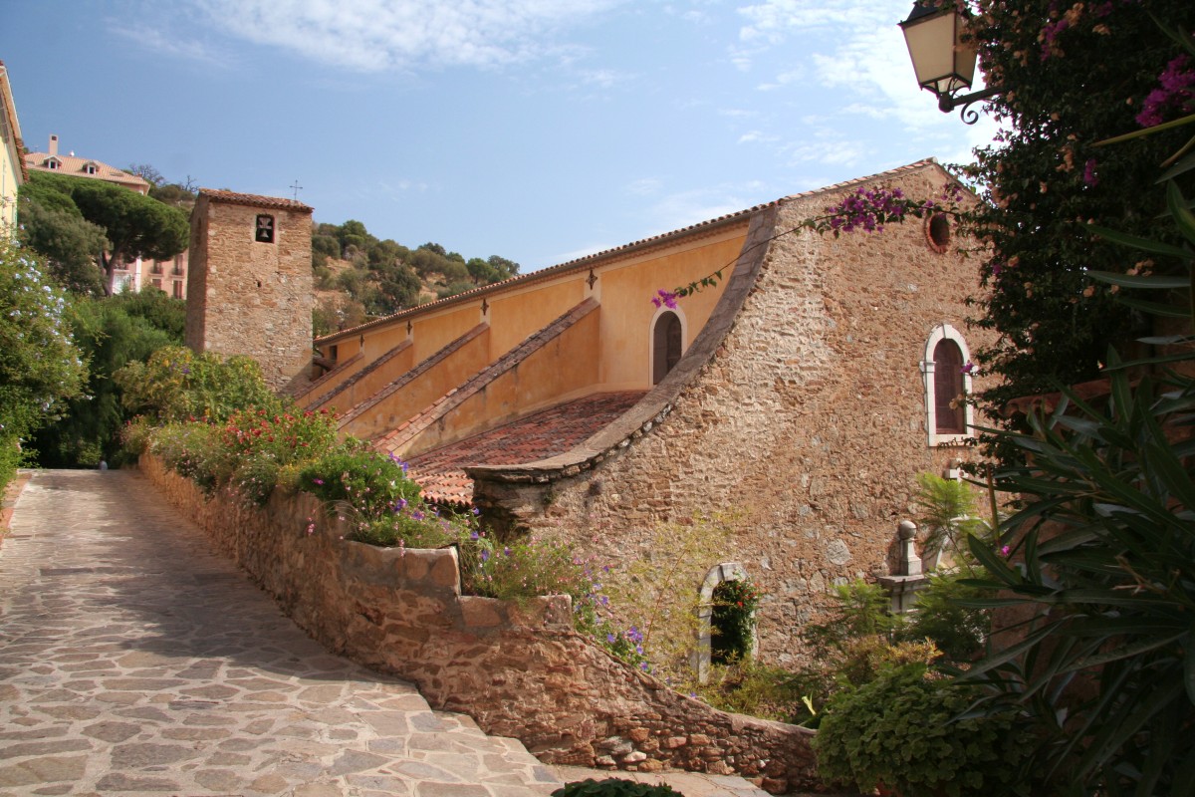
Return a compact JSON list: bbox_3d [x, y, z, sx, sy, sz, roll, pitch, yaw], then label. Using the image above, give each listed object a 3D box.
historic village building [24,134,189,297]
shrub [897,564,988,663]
[{"bbox_3d":[-60.502,-21.742,109.000,21.000,19.500,12.000,2,-3,-35],"label":"historic village building"},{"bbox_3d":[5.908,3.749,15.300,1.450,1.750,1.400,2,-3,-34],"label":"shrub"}]

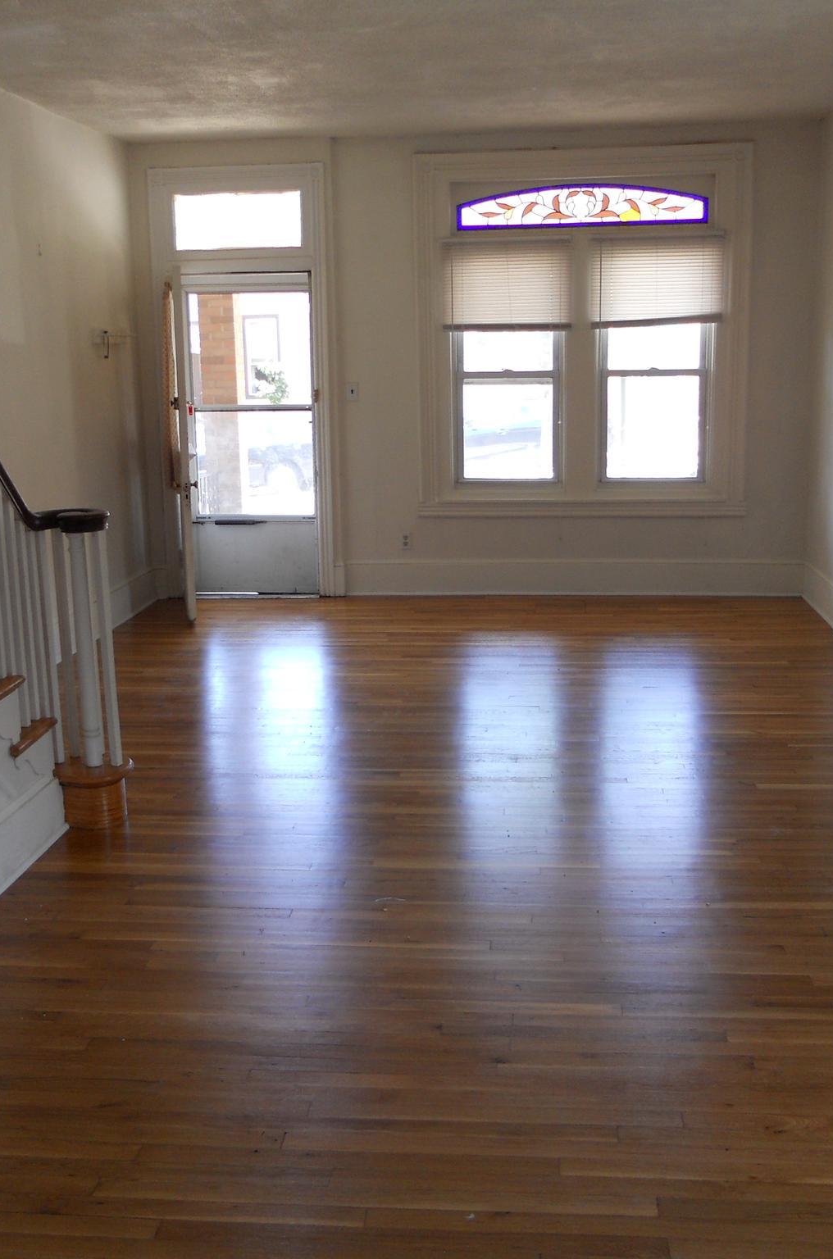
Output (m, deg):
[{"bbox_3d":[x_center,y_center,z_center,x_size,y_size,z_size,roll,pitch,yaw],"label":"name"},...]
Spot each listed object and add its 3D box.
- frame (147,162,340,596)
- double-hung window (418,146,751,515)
[{"bbox_3d":[-1.087,-1.545,8.351,1.152,2.688,0.150,0,12,7],"label":"frame"},{"bbox_3d":[1.008,-1.792,8.032,2.022,2.198,0.140,0,12,7],"label":"double-hung window"}]

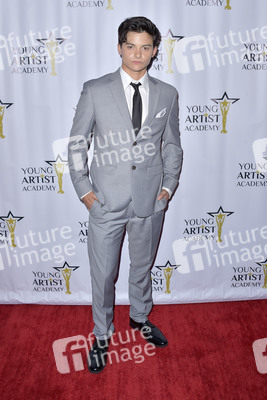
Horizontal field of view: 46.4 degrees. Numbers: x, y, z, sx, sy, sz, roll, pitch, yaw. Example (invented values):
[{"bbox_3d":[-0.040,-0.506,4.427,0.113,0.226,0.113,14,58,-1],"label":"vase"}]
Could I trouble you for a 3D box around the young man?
[{"bbox_3d":[-0.030,-0.002,1.646,0.580,1.760,0.400,-5,13,-17],"label":"young man"}]

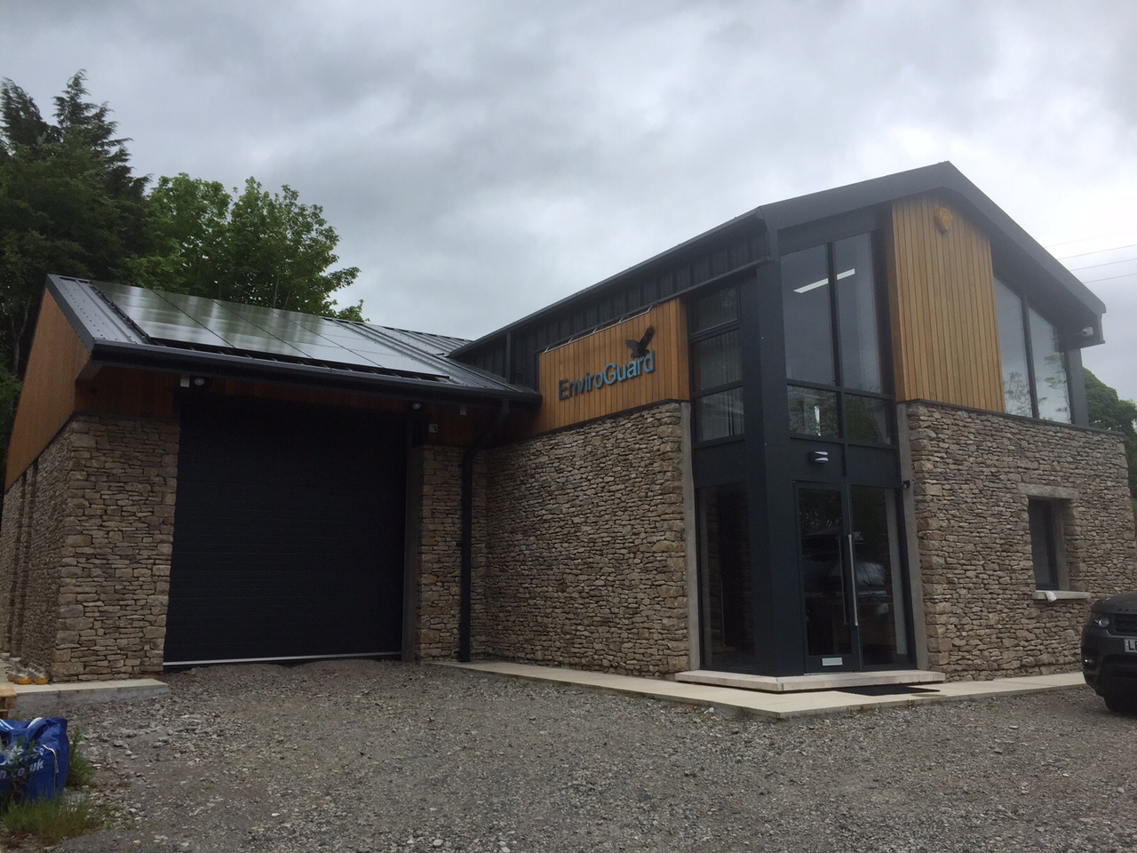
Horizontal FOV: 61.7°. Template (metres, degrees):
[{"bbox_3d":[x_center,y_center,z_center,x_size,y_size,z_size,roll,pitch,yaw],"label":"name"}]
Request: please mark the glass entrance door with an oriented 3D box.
[{"bbox_3d":[3.290,1.729,10.975,1.792,2.111,0.103,6,-12,-33],"label":"glass entrance door"}]

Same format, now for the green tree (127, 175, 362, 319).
[{"bbox_3d":[-11.505,-1.845,32.767,8.500,14.500,8.000,6,-12,-33],"label":"green tree"}]

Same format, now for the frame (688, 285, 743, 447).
[{"bbox_3d":[1.746,-0.733,11.242,0.103,1.864,0.865,6,-12,-33],"label":"frame"}]

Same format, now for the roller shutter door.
[{"bbox_3d":[-3.973,1.489,13.882,3.420,3.718,0.124,6,-12,-33],"label":"roller shutter door"}]

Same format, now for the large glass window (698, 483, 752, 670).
[{"bbox_3d":[1.772,1.706,10.808,0.103,2.081,0.855,6,-12,-33],"label":"large glass window"}]

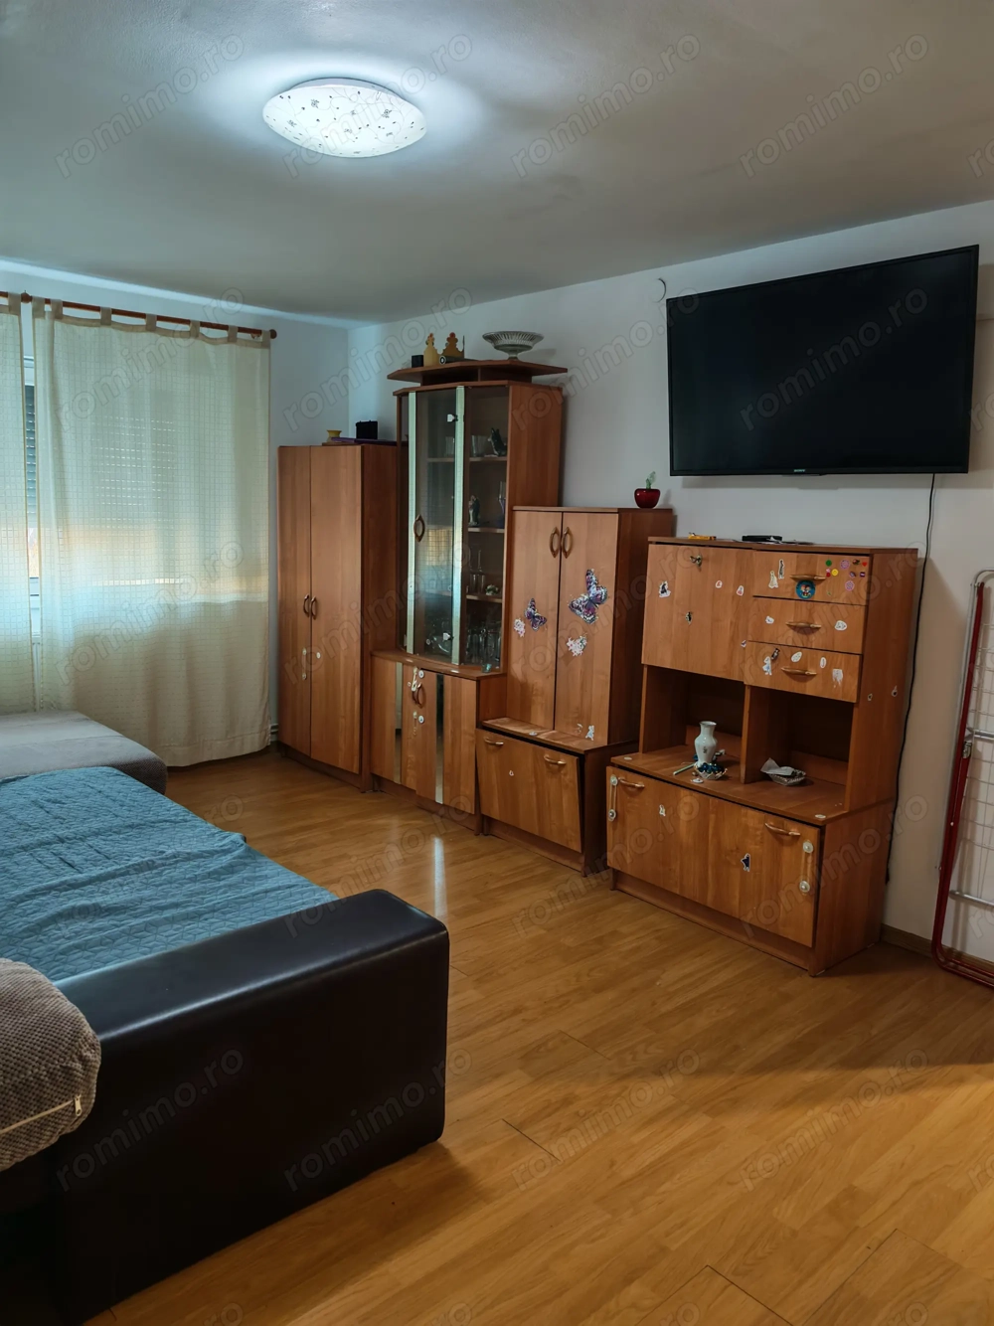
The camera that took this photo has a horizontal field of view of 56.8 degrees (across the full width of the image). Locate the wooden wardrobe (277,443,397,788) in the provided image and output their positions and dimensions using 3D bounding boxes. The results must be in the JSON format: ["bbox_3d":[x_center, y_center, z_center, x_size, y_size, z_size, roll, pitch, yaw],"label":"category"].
[{"bbox_3d":[-0.724,-0.275,4.979,0.558,1.715,0.773,-8,14,-43],"label":"wooden wardrobe"}]

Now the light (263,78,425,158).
[{"bbox_3d":[-0.379,-1.353,2.323,0.408,0.082,0.408,2,10,0],"label":"light"}]

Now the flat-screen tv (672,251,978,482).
[{"bbox_3d":[1.086,-1.000,3.222,0.070,0.662,1.130,-19,21,-40],"label":"flat-screen tv"}]

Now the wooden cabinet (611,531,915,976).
[{"bbox_3d":[0.916,0.253,3.313,0.515,1.364,0.856,-8,14,-43],"label":"wooden cabinet"}]

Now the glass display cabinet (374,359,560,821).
[{"bbox_3d":[-0.160,-0.329,4.385,0.555,2.065,0.810,-8,14,-43],"label":"glass display cabinet"}]

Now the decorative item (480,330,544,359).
[{"bbox_3d":[0.073,-1.415,4.165,0.280,0.122,0.280,2,10,0],"label":"decorative item"}]

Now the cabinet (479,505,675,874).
[{"bbox_3d":[0.325,0.071,3.955,0.515,1.459,0.618,-8,14,-43],"label":"cabinet"}]

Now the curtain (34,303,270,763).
[{"bbox_3d":[-1.661,-0.565,4.630,1.165,2.255,0.160,-8,14,-43],"label":"curtain"}]

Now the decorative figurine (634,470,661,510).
[{"bbox_3d":[0.622,-0.713,3.783,0.103,0.145,0.105,2,10,0],"label":"decorative figurine"}]

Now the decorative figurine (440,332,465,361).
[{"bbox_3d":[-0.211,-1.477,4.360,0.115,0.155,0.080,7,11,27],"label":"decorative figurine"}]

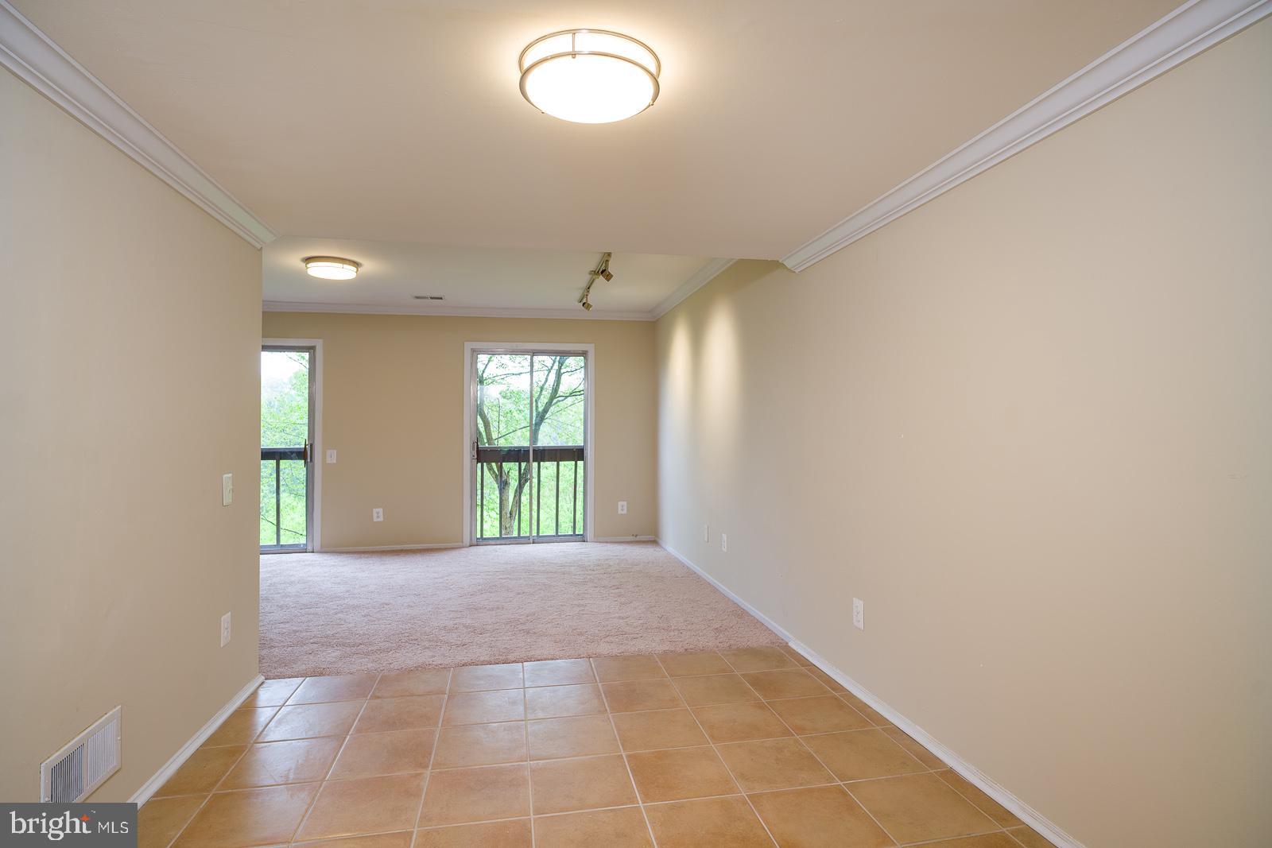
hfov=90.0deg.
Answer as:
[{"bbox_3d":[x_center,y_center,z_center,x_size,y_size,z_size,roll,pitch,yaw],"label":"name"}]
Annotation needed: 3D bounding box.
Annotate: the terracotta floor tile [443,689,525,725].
[{"bbox_3d":[-0.641,1.214,2.716,0.335,0.010,0.323,0,-1,-11],"label":"terracotta floor tile"}]

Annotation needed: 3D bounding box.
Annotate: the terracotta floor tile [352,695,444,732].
[{"bbox_3d":[-0.974,1.213,2.652,0.335,0.010,0.323,0,-1,-11],"label":"terracotta floor tile"}]

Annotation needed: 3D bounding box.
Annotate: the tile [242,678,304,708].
[{"bbox_3d":[-1.631,1.215,2.860,0.191,0.010,0.323,0,-1,-11],"label":"tile"}]

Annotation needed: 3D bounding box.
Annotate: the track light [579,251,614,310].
[{"bbox_3d":[-0.344,-1.101,5.194,0.130,0.185,1.900,0,-1,-11],"label":"track light"}]

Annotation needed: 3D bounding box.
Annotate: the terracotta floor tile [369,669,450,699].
[{"bbox_3d":[-1.036,1.216,2.974,0.335,0.010,0.323,0,-1,-11],"label":"terracotta floor tile"}]

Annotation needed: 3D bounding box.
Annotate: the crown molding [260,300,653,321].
[{"bbox_3d":[-2.142,-1.173,6.593,4.820,0.090,0.085,0,-1,-11],"label":"crown molding"}]

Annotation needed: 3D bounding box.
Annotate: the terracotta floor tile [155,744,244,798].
[{"bbox_3d":[-1.497,1.206,2.215,0.178,0.010,0.326,0,-1,-11],"label":"terracotta floor tile"}]

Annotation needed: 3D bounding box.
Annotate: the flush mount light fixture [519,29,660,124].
[{"bbox_3d":[-0.114,-0.854,1.612,0.356,0.098,0.356,0,-1,-11],"label":"flush mount light fixture"}]

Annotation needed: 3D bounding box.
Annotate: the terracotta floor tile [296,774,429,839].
[{"bbox_3d":[-0.847,1.204,2.005,0.333,0.010,0.326,0,-1,-11],"label":"terracotta floor tile"}]

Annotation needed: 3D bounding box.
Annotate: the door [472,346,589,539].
[{"bbox_3d":[-1.087,0.239,6.562,1.171,1.997,0.100,0,-1,-11],"label":"door"}]

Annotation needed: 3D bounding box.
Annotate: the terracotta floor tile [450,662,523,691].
[{"bbox_3d":[-0.713,1.244,3.102,0.336,0.010,0.334,0,-1,-11],"label":"terracotta floor tile"}]

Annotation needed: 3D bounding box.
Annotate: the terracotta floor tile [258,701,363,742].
[{"bbox_3d":[-1.327,1.235,2.638,0.336,0.010,0.334,0,-1,-11],"label":"terracotta floor tile"}]

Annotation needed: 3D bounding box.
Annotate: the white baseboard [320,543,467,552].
[{"bbox_3d":[-2.374,1.218,6.241,1.318,0.058,0.014,0,-1,-11],"label":"white baseboard"}]

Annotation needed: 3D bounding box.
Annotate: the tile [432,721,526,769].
[{"bbox_3d":[-0.585,1.230,2.433,0.336,0.010,0.334,0,-1,-11],"label":"tile"}]

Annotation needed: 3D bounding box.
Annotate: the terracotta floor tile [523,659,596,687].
[{"bbox_3d":[-0.374,1.244,3.167,0.336,0.010,0.334,0,-1,-11],"label":"terracotta floor tile"}]

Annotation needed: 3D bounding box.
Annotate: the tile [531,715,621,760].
[{"bbox_3d":[-0.246,1.230,2.497,0.336,0.010,0.334,0,-1,-11],"label":"tile"}]

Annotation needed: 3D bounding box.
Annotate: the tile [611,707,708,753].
[{"bbox_3d":[0.088,1.211,2.522,0.335,0.010,0.323,0,-1,-11],"label":"tile"}]

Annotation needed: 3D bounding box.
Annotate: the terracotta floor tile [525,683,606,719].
[{"bbox_3d":[-0.302,1.213,2.777,0.333,0.010,0.326,0,-1,-11],"label":"terracotta floor tile"}]

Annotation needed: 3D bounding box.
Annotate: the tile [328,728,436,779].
[{"bbox_3d":[-0.908,1.208,2.327,0.333,0.010,0.326,0,-1,-11],"label":"tile"}]

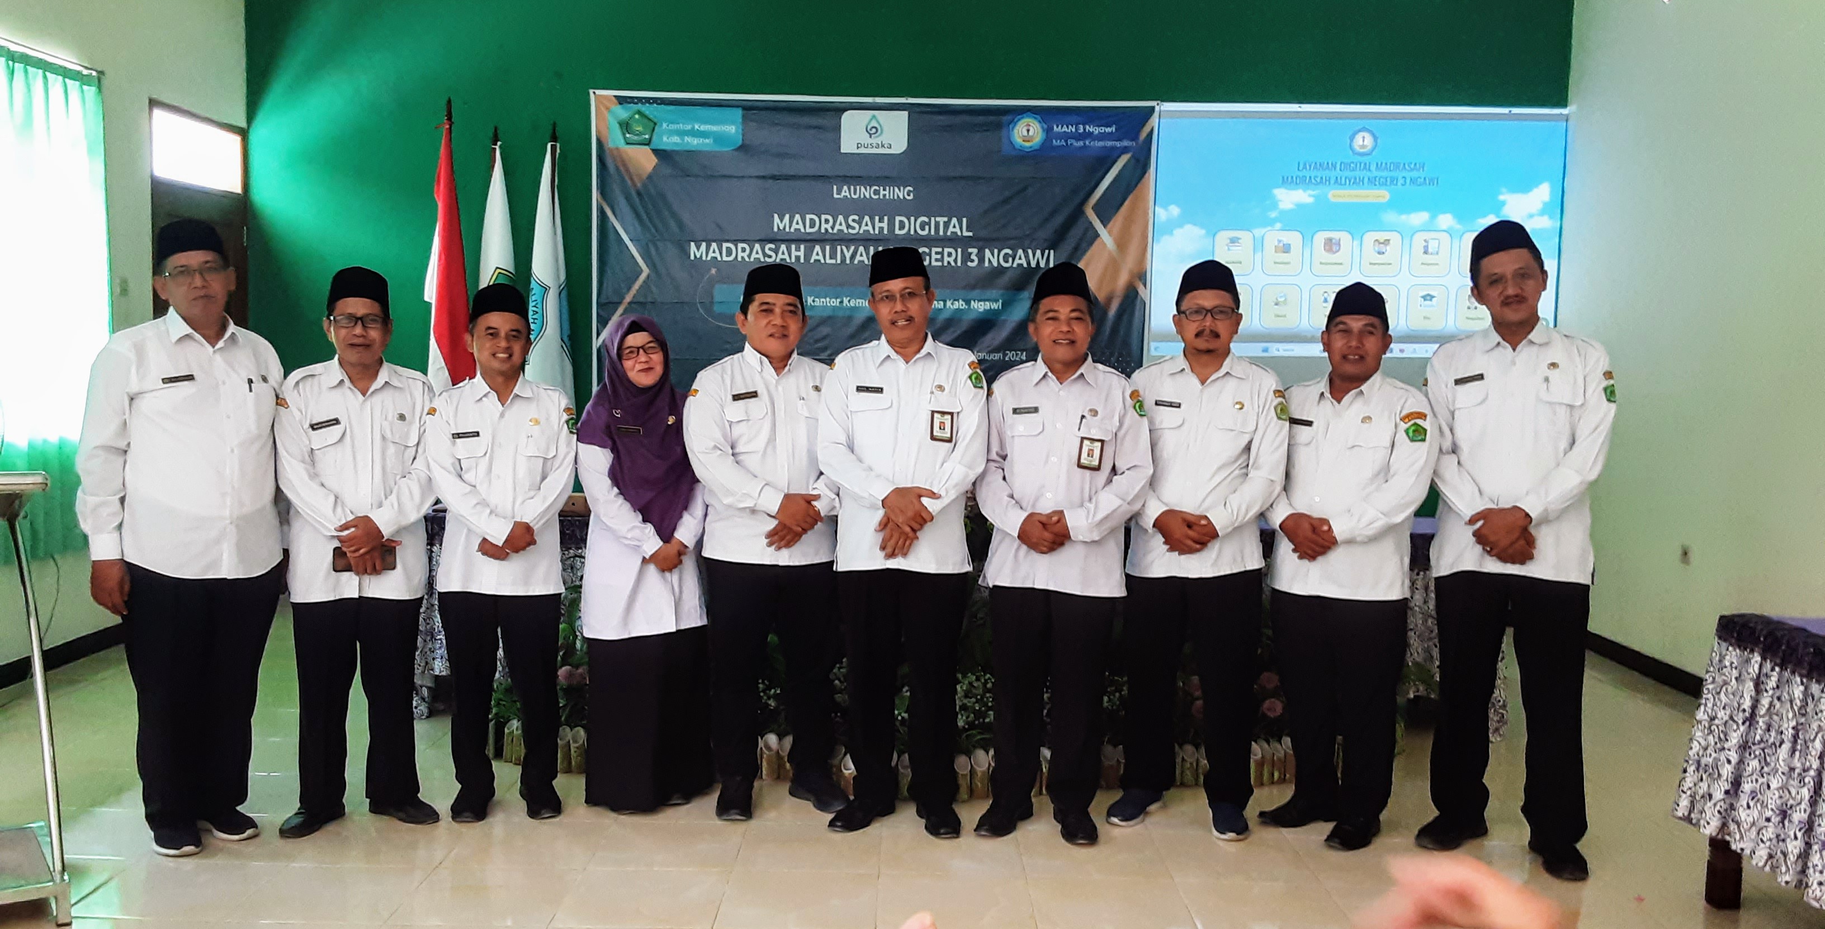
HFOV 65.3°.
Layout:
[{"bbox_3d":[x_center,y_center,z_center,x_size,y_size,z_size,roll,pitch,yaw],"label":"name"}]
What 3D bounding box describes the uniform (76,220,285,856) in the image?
[{"bbox_3d":[-2.105,0.191,4.092,0.531,1.770,0.380,-2,6,-37],"label":"uniform"}]

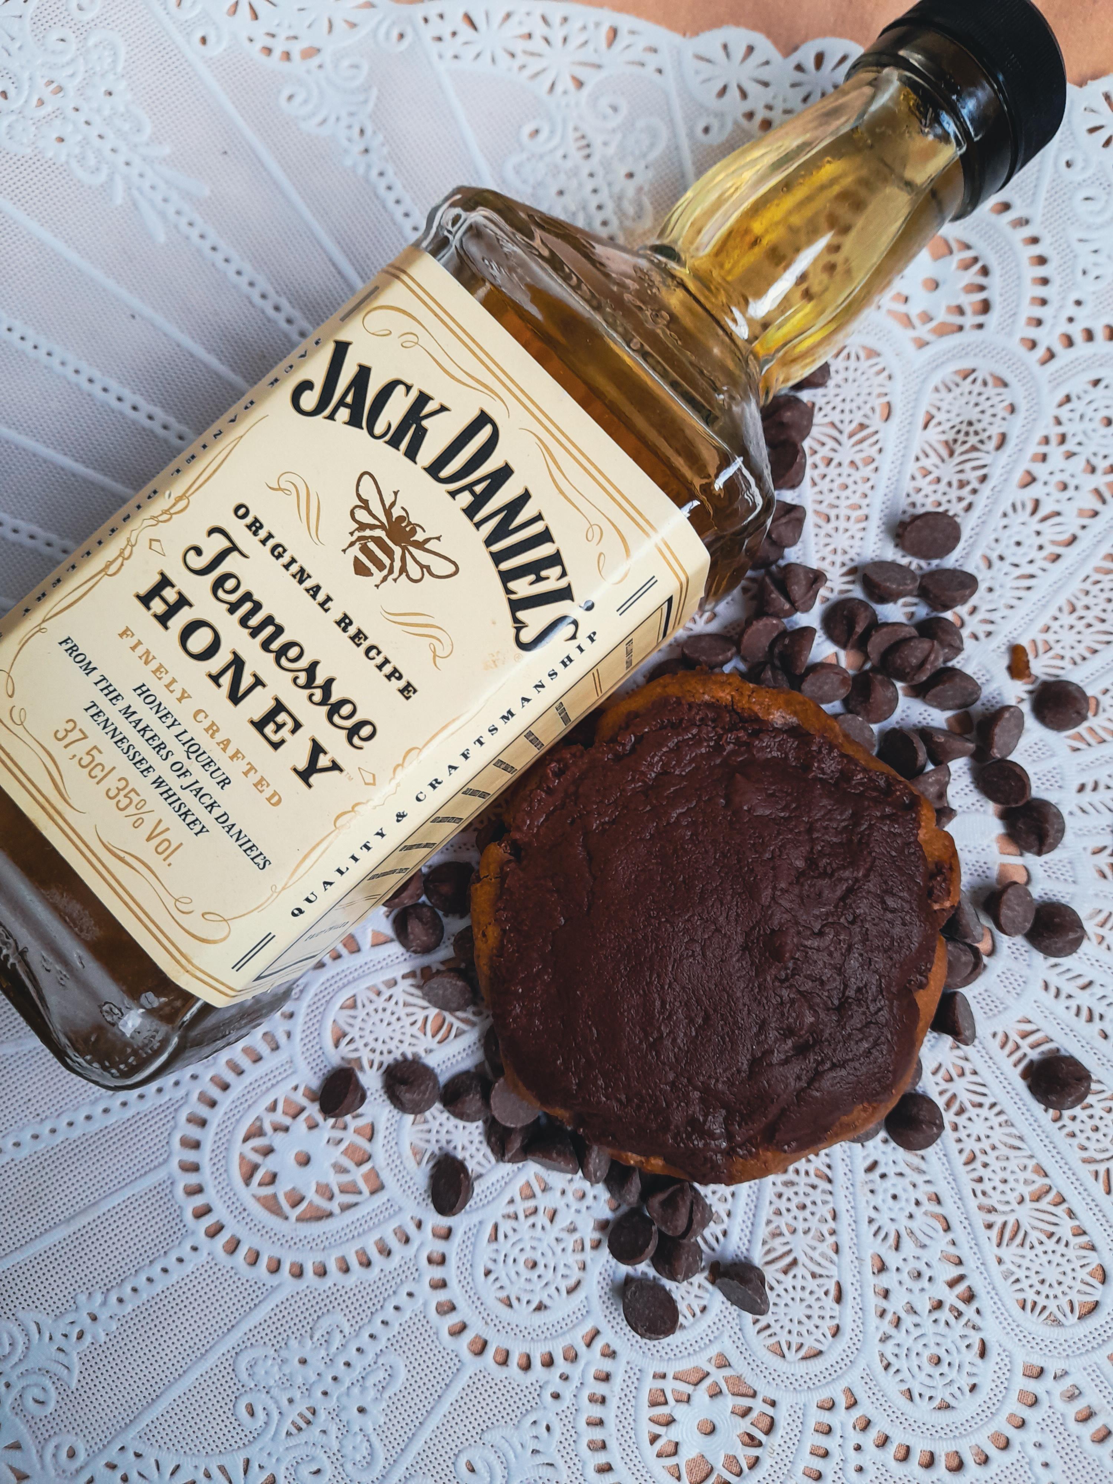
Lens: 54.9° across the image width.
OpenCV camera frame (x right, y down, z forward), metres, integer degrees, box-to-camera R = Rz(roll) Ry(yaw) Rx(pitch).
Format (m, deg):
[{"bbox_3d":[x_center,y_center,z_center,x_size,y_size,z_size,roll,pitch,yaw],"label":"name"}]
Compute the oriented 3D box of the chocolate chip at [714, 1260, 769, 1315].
[{"bbox_3d":[0.035,0.097,0.194,0.011,0.011,0.007,22,51,20],"label":"chocolate chip"}]

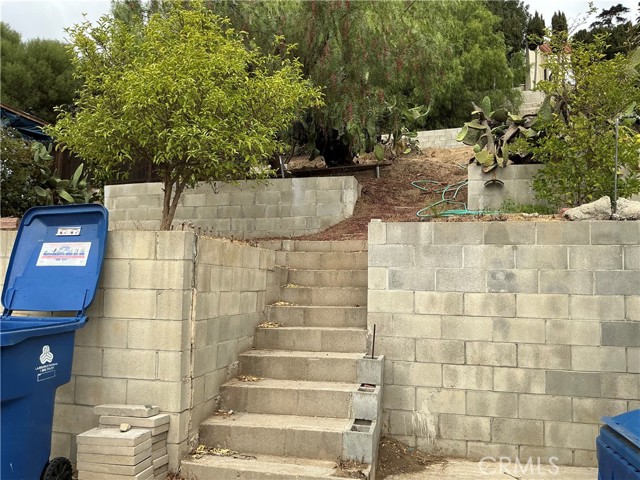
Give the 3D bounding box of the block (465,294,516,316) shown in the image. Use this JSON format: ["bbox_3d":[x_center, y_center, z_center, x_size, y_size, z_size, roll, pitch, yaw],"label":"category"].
[{"bbox_3d":[1.431,0.549,4.391,0.409,0.197,0.170,0,-6,11],"label":"block"}]

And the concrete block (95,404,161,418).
[{"bbox_3d":[-1.305,1.148,3.490,0.390,0.054,0.165,0,-5,9],"label":"concrete block"}]

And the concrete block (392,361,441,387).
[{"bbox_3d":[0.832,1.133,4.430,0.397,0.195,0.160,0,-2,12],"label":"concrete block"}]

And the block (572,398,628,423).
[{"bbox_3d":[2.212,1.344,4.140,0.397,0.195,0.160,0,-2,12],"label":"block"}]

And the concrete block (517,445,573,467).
[{"bbox_3d":[1.839,1.754,4.249,0.395,0.180,0.190,0,-3,14],"label":"concrete block"}]

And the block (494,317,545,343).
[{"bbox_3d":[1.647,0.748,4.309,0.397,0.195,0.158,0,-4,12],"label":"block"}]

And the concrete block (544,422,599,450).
[{"bbox_3d":[2.007,1.555,4.179,0.394,0.197,0.170,0,-6,11],"label":"concrete block"}]

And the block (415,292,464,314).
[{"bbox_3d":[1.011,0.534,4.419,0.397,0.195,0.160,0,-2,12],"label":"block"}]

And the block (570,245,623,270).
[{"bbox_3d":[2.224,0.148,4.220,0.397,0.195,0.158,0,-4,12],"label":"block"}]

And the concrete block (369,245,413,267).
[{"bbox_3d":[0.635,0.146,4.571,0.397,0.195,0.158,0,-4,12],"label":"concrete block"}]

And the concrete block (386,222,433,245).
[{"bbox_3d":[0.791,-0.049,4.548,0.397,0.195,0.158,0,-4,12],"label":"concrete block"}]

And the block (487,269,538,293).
[{"bbox_3d":[1.617,0.352,4.375,0.409,0.197,0.170,0,-6,11],"label":"block"}]

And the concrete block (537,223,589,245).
[{"bbox_3d":[2.006,-0.048,4.301,0.395,0.193,0.175,0,-3,14],"label":"concrete block"}]

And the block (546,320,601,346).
[{"bbox_3d":[2.059,0.755,4.250,0.405,0.197,0.170,0,-6,11],"label":"block"}]

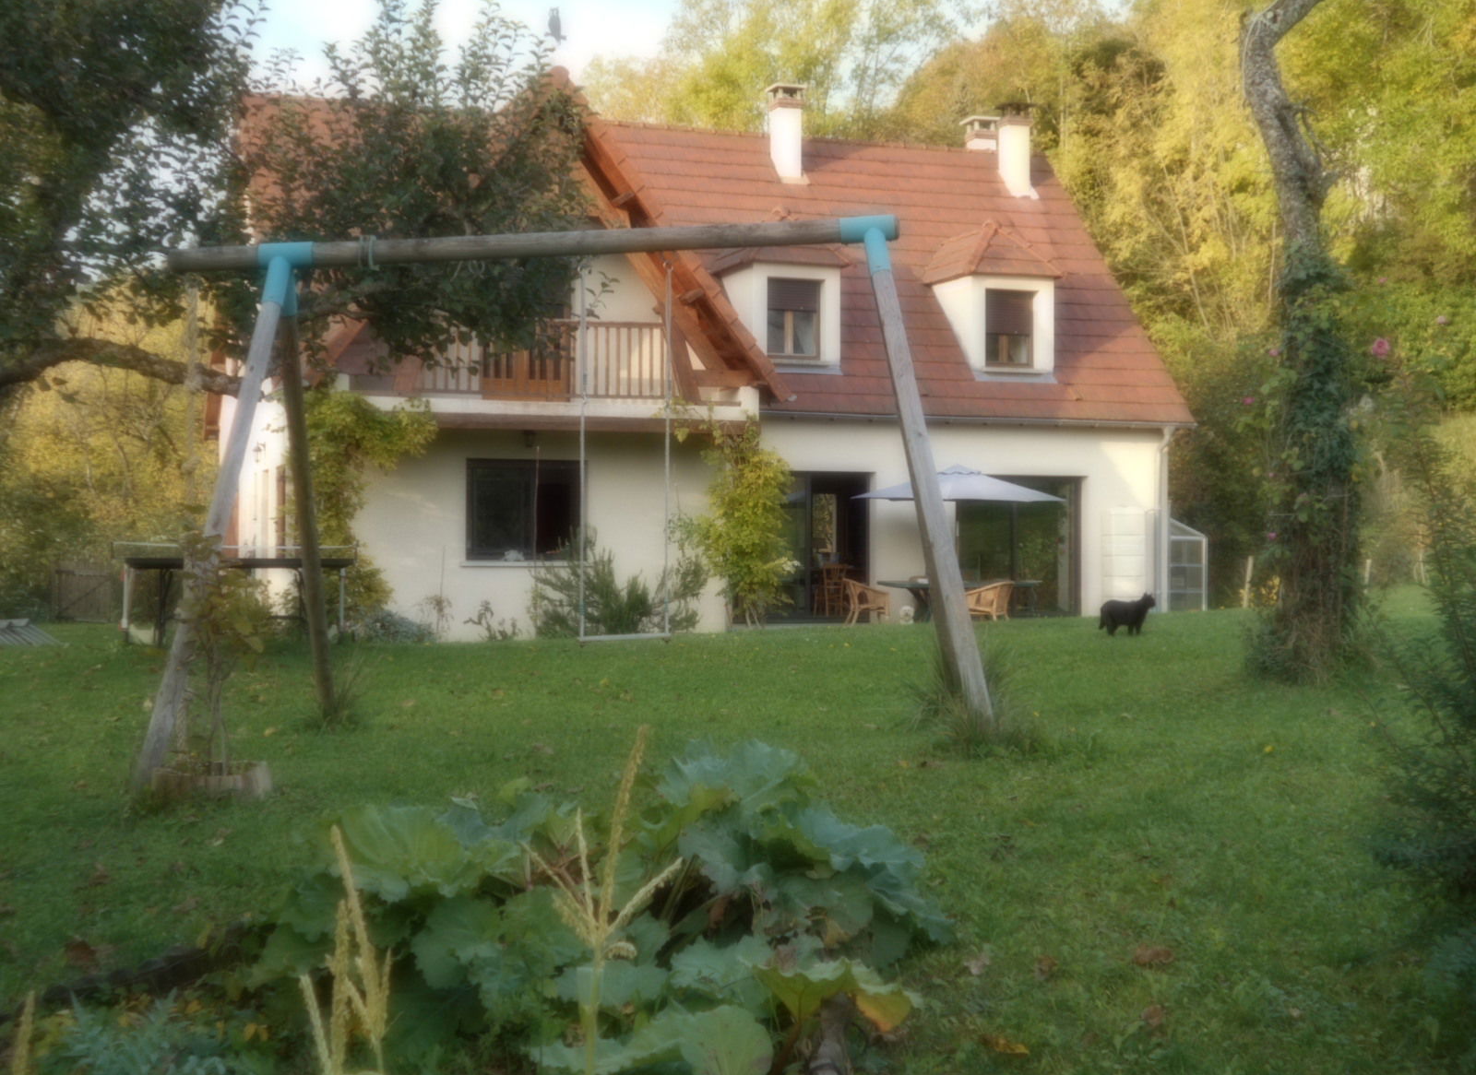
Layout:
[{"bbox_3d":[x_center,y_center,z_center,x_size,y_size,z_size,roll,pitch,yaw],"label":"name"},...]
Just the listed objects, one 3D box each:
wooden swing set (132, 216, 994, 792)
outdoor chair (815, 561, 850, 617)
[{"bbox_3d":[-0.800,-0.175,10.300,4.000,2.600,2.050,0,0,3],"label":"wooden swing set"},{"bbox_3d":[1.490,0.827,33.600,0.430,0.870,0.450,0,0,-29],"label":"outdoor chair"}]

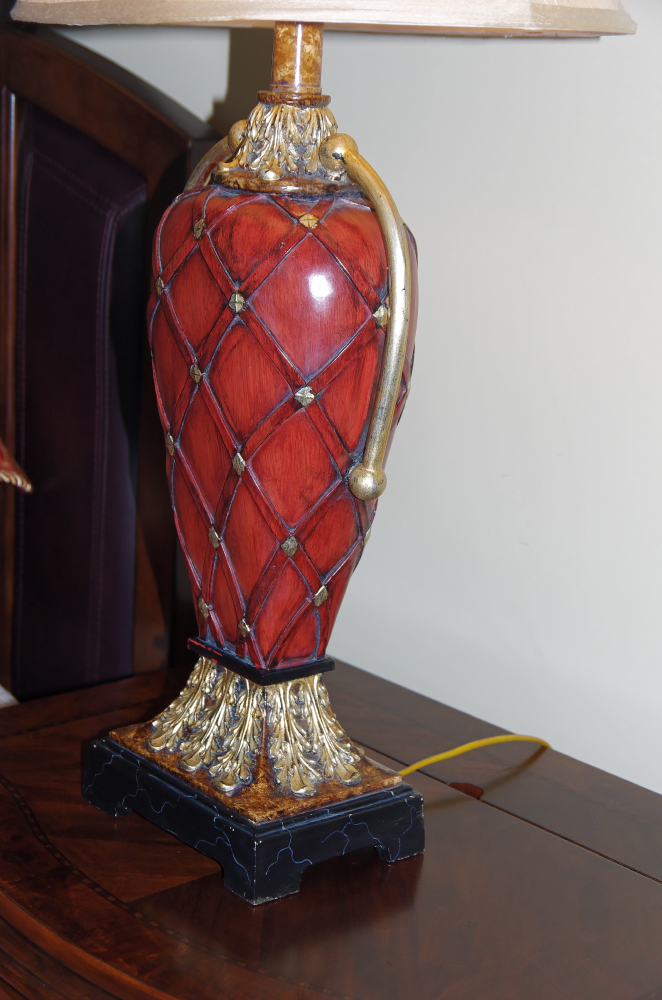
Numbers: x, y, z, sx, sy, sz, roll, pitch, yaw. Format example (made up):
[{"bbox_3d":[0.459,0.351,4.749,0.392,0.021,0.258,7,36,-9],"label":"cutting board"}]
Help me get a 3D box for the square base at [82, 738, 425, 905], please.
[{"bbox_3d":[-0.054,0.202,1.146,0.148,0.047,0.196,-6,16,-40],"label":"square base"}]

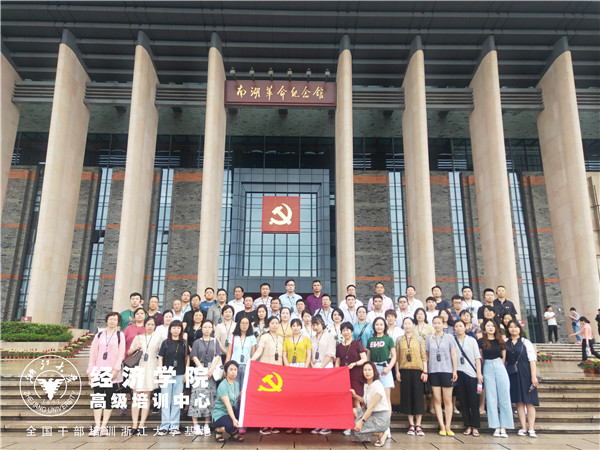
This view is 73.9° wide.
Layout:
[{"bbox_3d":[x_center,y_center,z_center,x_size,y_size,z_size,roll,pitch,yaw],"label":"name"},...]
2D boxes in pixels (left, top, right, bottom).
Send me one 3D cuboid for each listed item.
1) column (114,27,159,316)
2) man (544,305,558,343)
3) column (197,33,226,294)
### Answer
[{"bbox_3d":[-8.921,-2.341,22.230,0.700,16.937,2.300,0,-12,-1],"label":"column"},{"bbox_3d":[11.728,4.612,18.594,0.520,1.720,0.360,3,-15,-9],"label":"man"},{"bbox_3d":[-4.780,-2.347,22.275,0.700,16.973,2.300,0,-12,-1],"label":"column"}]

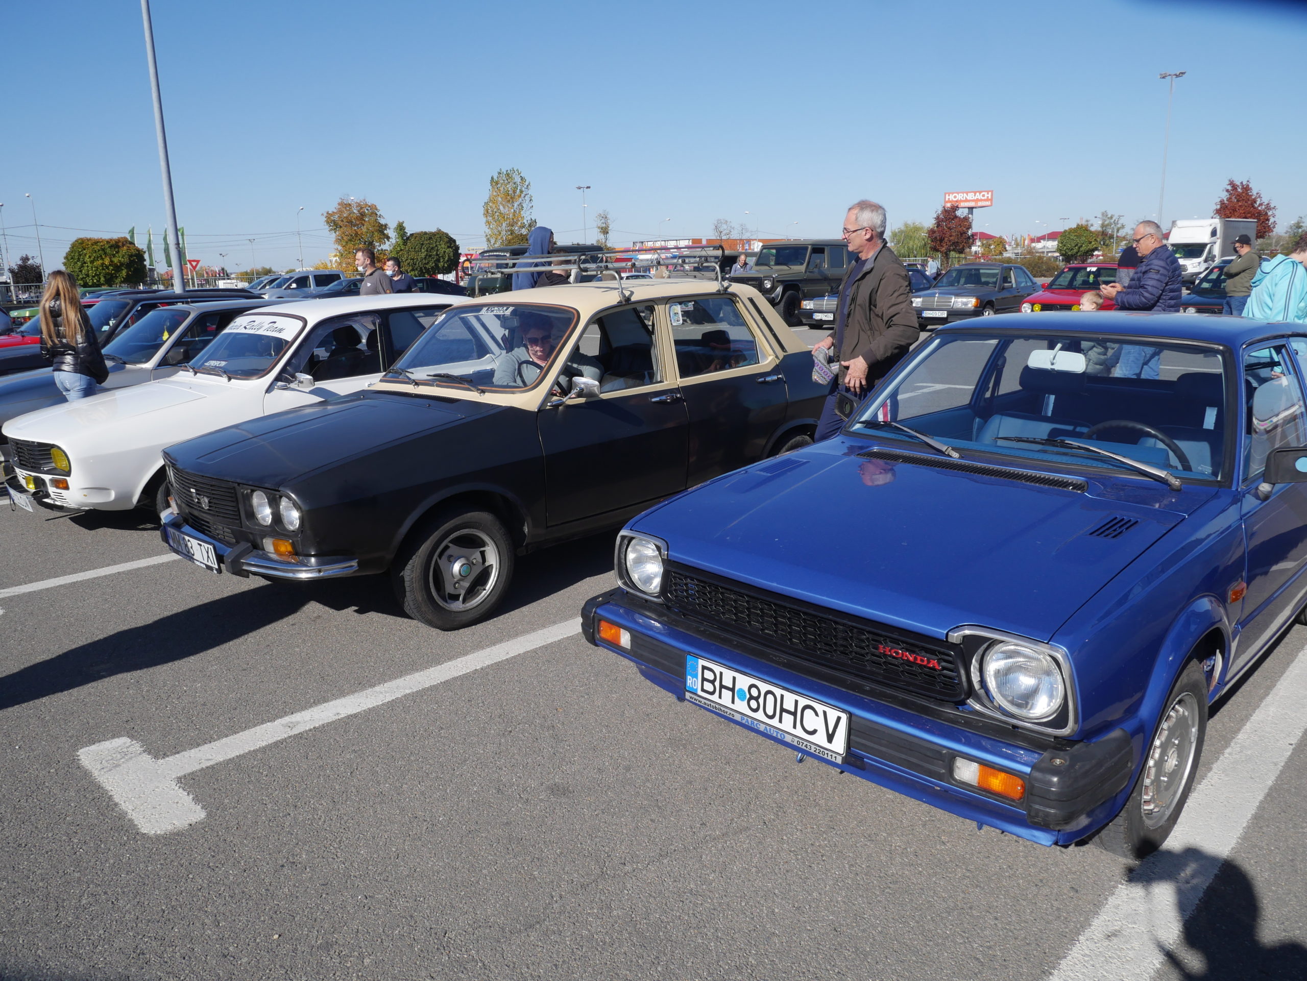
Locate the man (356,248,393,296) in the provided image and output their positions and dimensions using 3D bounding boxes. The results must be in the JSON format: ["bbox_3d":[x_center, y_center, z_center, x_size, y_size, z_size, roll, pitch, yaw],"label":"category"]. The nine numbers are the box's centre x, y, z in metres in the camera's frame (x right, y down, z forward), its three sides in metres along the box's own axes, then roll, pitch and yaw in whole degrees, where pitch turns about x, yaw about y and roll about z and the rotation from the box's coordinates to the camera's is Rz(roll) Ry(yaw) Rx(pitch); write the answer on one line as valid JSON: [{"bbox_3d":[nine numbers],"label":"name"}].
[{"bbox_3d":[-2.972,-1.695,9.795,0.380,1.800,0.520,-7,14,-26],"label":"man"}]

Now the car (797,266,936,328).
[{"bbox_3d":[5.312,-4.643,21.799,1.690,1.390,4.430,11,18,42],"label":"car"}]

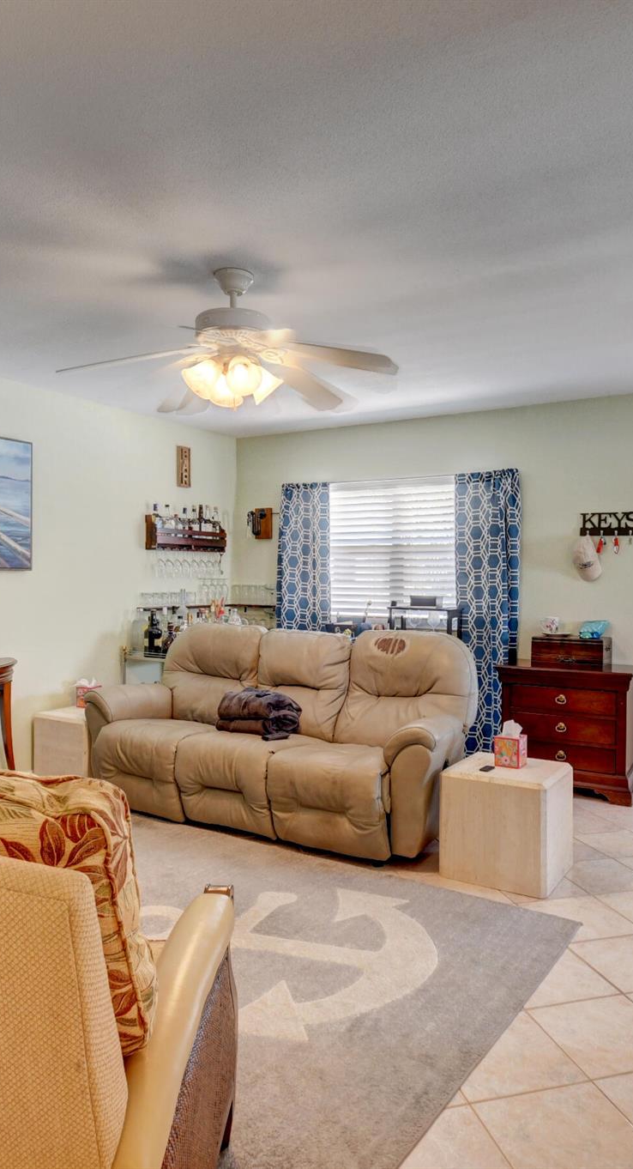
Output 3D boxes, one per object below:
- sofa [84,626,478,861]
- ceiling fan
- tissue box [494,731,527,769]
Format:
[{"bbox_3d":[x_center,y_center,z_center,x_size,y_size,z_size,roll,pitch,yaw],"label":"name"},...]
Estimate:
[{"bbox_3d":[-0.229,0.764,4.087,2.103,1.016,0.956,1,1,27],"label":"sofa"},{"bbox_3d":[-0.324,-0.936,2.815,1.258,0.513,1.258,1,1,32],"label":"ceiling fan"},{"bbox_3d":[0.898,0.764,3.362,0.116,0.131,0.113,1,1,25],"label":"tissue box"}]

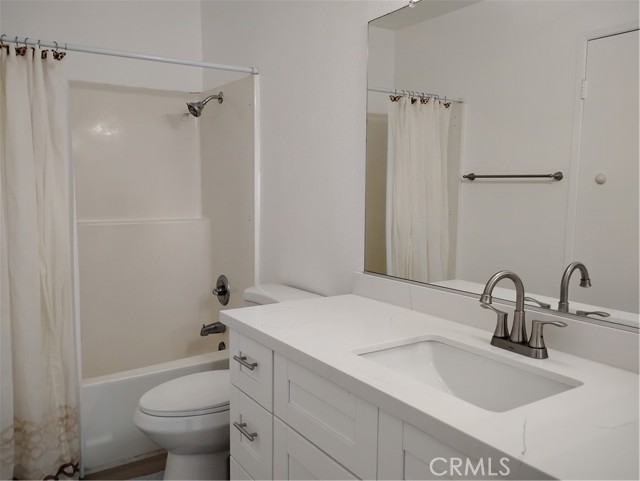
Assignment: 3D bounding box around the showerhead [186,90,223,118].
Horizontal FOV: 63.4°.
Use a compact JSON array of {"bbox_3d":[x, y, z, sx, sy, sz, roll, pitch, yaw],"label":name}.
[{"bbox_3d":[-0.651,-0.771,2.926,0.202,0.152,0.085,-4,7,-34],"label":"showerhead"}]

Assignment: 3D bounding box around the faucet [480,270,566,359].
[{"bbox_3d":[0.468,0.181,1.302,0.181,0.214,0.252,-4,7,-34],"label":"faucet"}]

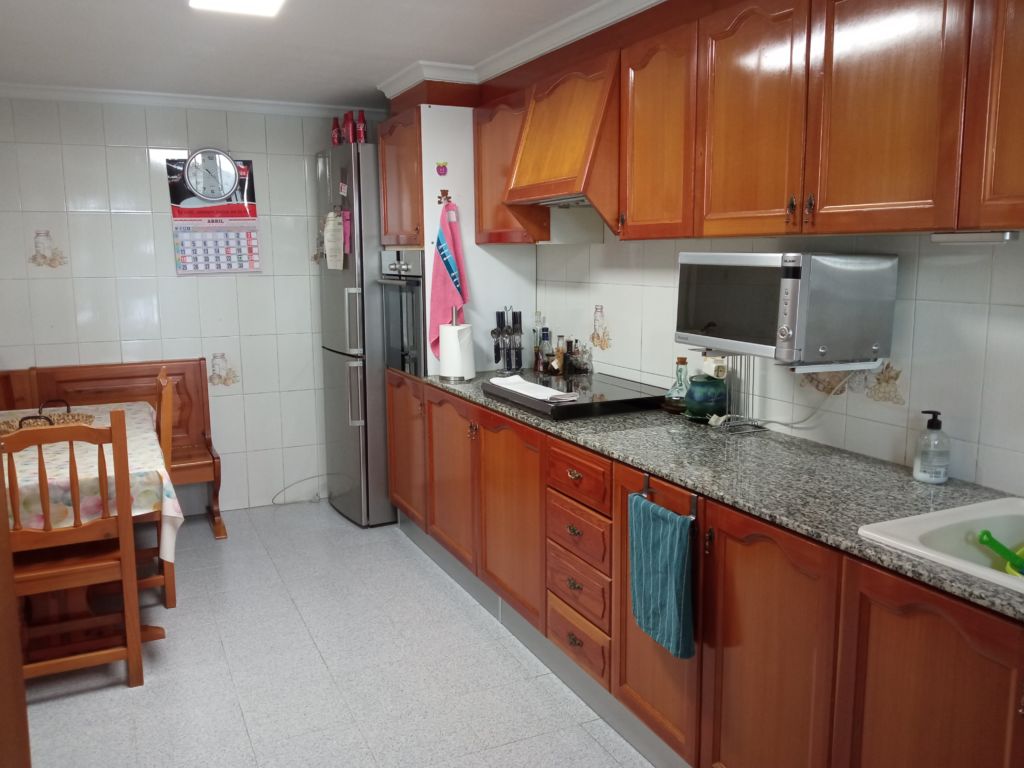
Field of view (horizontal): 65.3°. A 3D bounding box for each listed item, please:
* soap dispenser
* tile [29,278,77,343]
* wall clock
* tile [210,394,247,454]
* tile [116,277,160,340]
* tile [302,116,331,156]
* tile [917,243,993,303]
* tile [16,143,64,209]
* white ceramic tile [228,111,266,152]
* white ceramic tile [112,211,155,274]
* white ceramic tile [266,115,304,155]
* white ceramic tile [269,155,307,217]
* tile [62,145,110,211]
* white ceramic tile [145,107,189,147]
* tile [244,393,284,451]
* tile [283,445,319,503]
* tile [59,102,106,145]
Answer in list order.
[{"bbox_3d":[1.058,0.153,2.002,0.085,0.176,0.085,3,10,19],"label":"soap dispenser"},{"bbox_3d":[-2.358,-0.375,4.117,0.200,0.333,0.010,-4,10,-22],"label":"tile"},{"bbox_3d":[-1.611,-1.121,4.281,0.272,0.272,0.046,-5,10,-26],"label":"wall clock"},{"bbox_3d":[-1.615,0.233,4.522,0.200,0.334,0.010,-5,10,-26],"label":"tile"},{"bbox_3d":[-1.979,-0.397,4.246,0.200,0.334,0.010,-5,10,-26],"label":"tile"},{"bbox_3d":[-1.088,-1.404,4.533,0.190,0.215,0.010,-5,10,-26],"label":"tile"},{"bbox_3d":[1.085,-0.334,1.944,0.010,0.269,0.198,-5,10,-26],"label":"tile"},{"bbox_3d":[-2.339,-1.027,3.963,0.200,0.334,0.010,-5,10,-26],"label":"tile"},{"bbox_3d":[-1.437,-1.362,4.342,0.200,0.204,0.010,-4,10,-22],"label":"white ceramic tile"},{"bbox_3d":[-1.980,-0.727,4.196,0.200,0.334,0.010,-5,10,-26],"label":"white ceramic tile"},{"bbox_3d":[-1.253,-1.375,4.417,0.200,0.204,0.010,-4,10,-22],"label":"white ceramic tile"},{"bbox_3d":[-1.262,-1.117,4.492,0.198,0.332,0.010,-5,10,-26],"label":"white ceramic tile"},{"bbox_3d":[-2.160,-1.041,4.051,0.200,0.334,0.010,-5,10,-26],"label":"tile"},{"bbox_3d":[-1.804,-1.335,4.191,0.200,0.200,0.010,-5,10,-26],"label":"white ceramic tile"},{"bbox_3d":[-1.435,0.219,4.609,0.200,0.334,0.010,-5,10,-26],"label":"tile"},{"bbox_3d":[-1.259,0.534,4.758,0.200,0.334,0.010,-5,10,-26],"label":"tile"},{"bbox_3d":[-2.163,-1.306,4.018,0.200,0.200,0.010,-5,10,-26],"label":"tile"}]

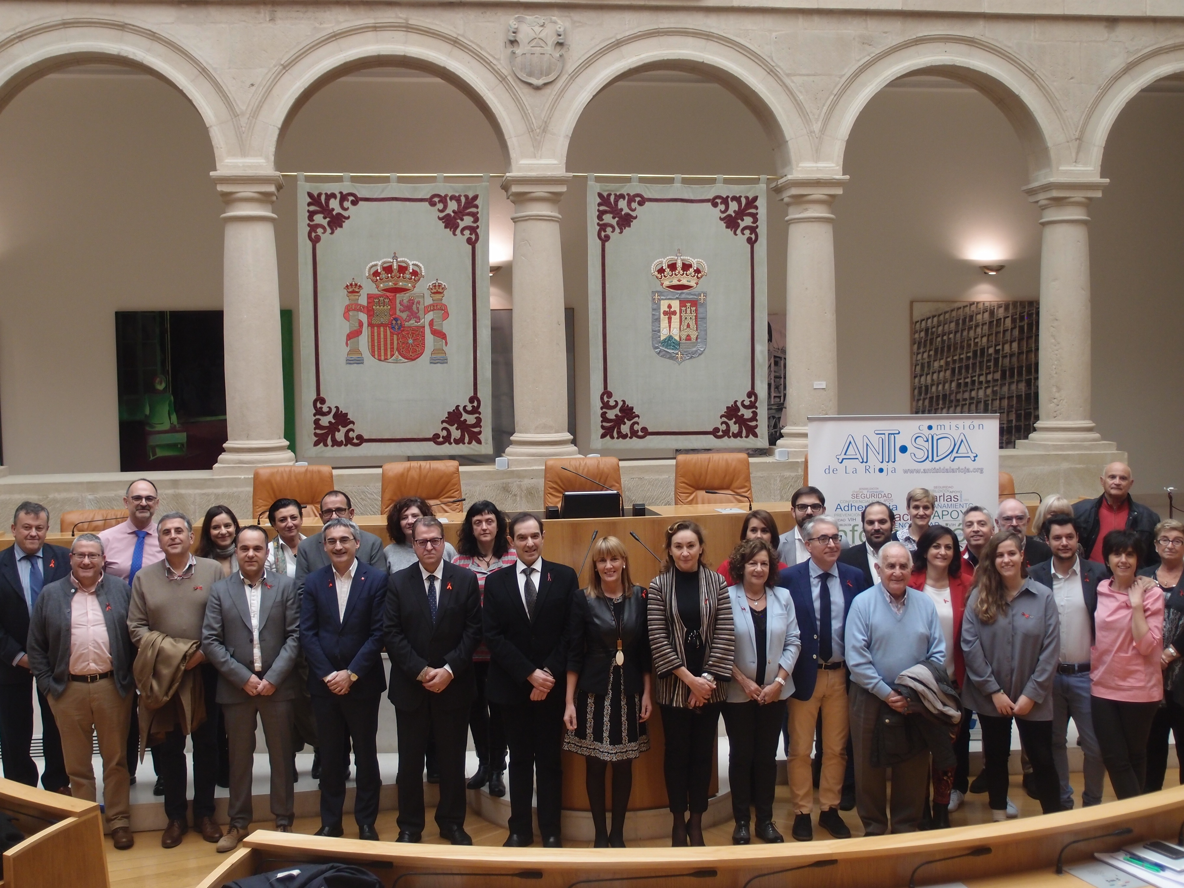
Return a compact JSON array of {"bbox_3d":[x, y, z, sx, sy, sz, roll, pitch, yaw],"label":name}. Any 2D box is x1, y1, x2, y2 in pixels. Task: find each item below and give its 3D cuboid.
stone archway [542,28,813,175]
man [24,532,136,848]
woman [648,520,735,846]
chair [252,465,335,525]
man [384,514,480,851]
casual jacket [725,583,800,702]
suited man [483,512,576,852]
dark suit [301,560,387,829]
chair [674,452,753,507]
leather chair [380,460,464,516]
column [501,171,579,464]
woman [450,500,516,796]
[{"bbox_3d":[0.689,-2.887,11.194,2.375,1.228,0.500,-1,3,-8],"label":"stone archway"},{"bbox_3d":[-2.807,1.341,7.177,0.600,1.694,0.380,-2,3,-17],"label":"man"},{"bbox_3d":[0.532,1.298,7.047,0.470,1.740,0.340,-1,3,6],"label":"woman"},{"bbox_3d":[-2.076,0.717,9.090,0.620,1.112,0.640,-1,3,-8],"label":"chair"},{"bbox_3d":[-0.872,1.283,7.125,0.530,1.781,0.380,-1,3,-7],"label":"man"},{"bbox_3d":[0.922,1.078,7.057,0.440,0.649,0.300,-1,3,5],"label":"casual jacket"},{"bbox_3d":[-0.334,1.261,7.066,0.520,1.779,0.360,-1,3,-3],"label":"suited man"},{"bbox_3d":[-1.389,1.393,7.244,0.490,1.491,0.340,-1,3,-9],"label":"dark suit"},{"bbox_3d":[0.956,0.657,9.561,0.660,1.150,0.680,-1,3,-5],"label":"chair"},{"bbox_3d":[-1.201,0.667,9.380,0.640,1.071,0.660,-1,3,-8],"label":"leather chair"},{"bbox_3d":[-0.455,-1.075,11.493,0.640,2.509,0.640,-1,3,-8],"label":"column"},{"bbox_3d":[-0.611,1.132,7.369,0.460,1.635,0.340,-1,3,-3],"label":"woman"}]

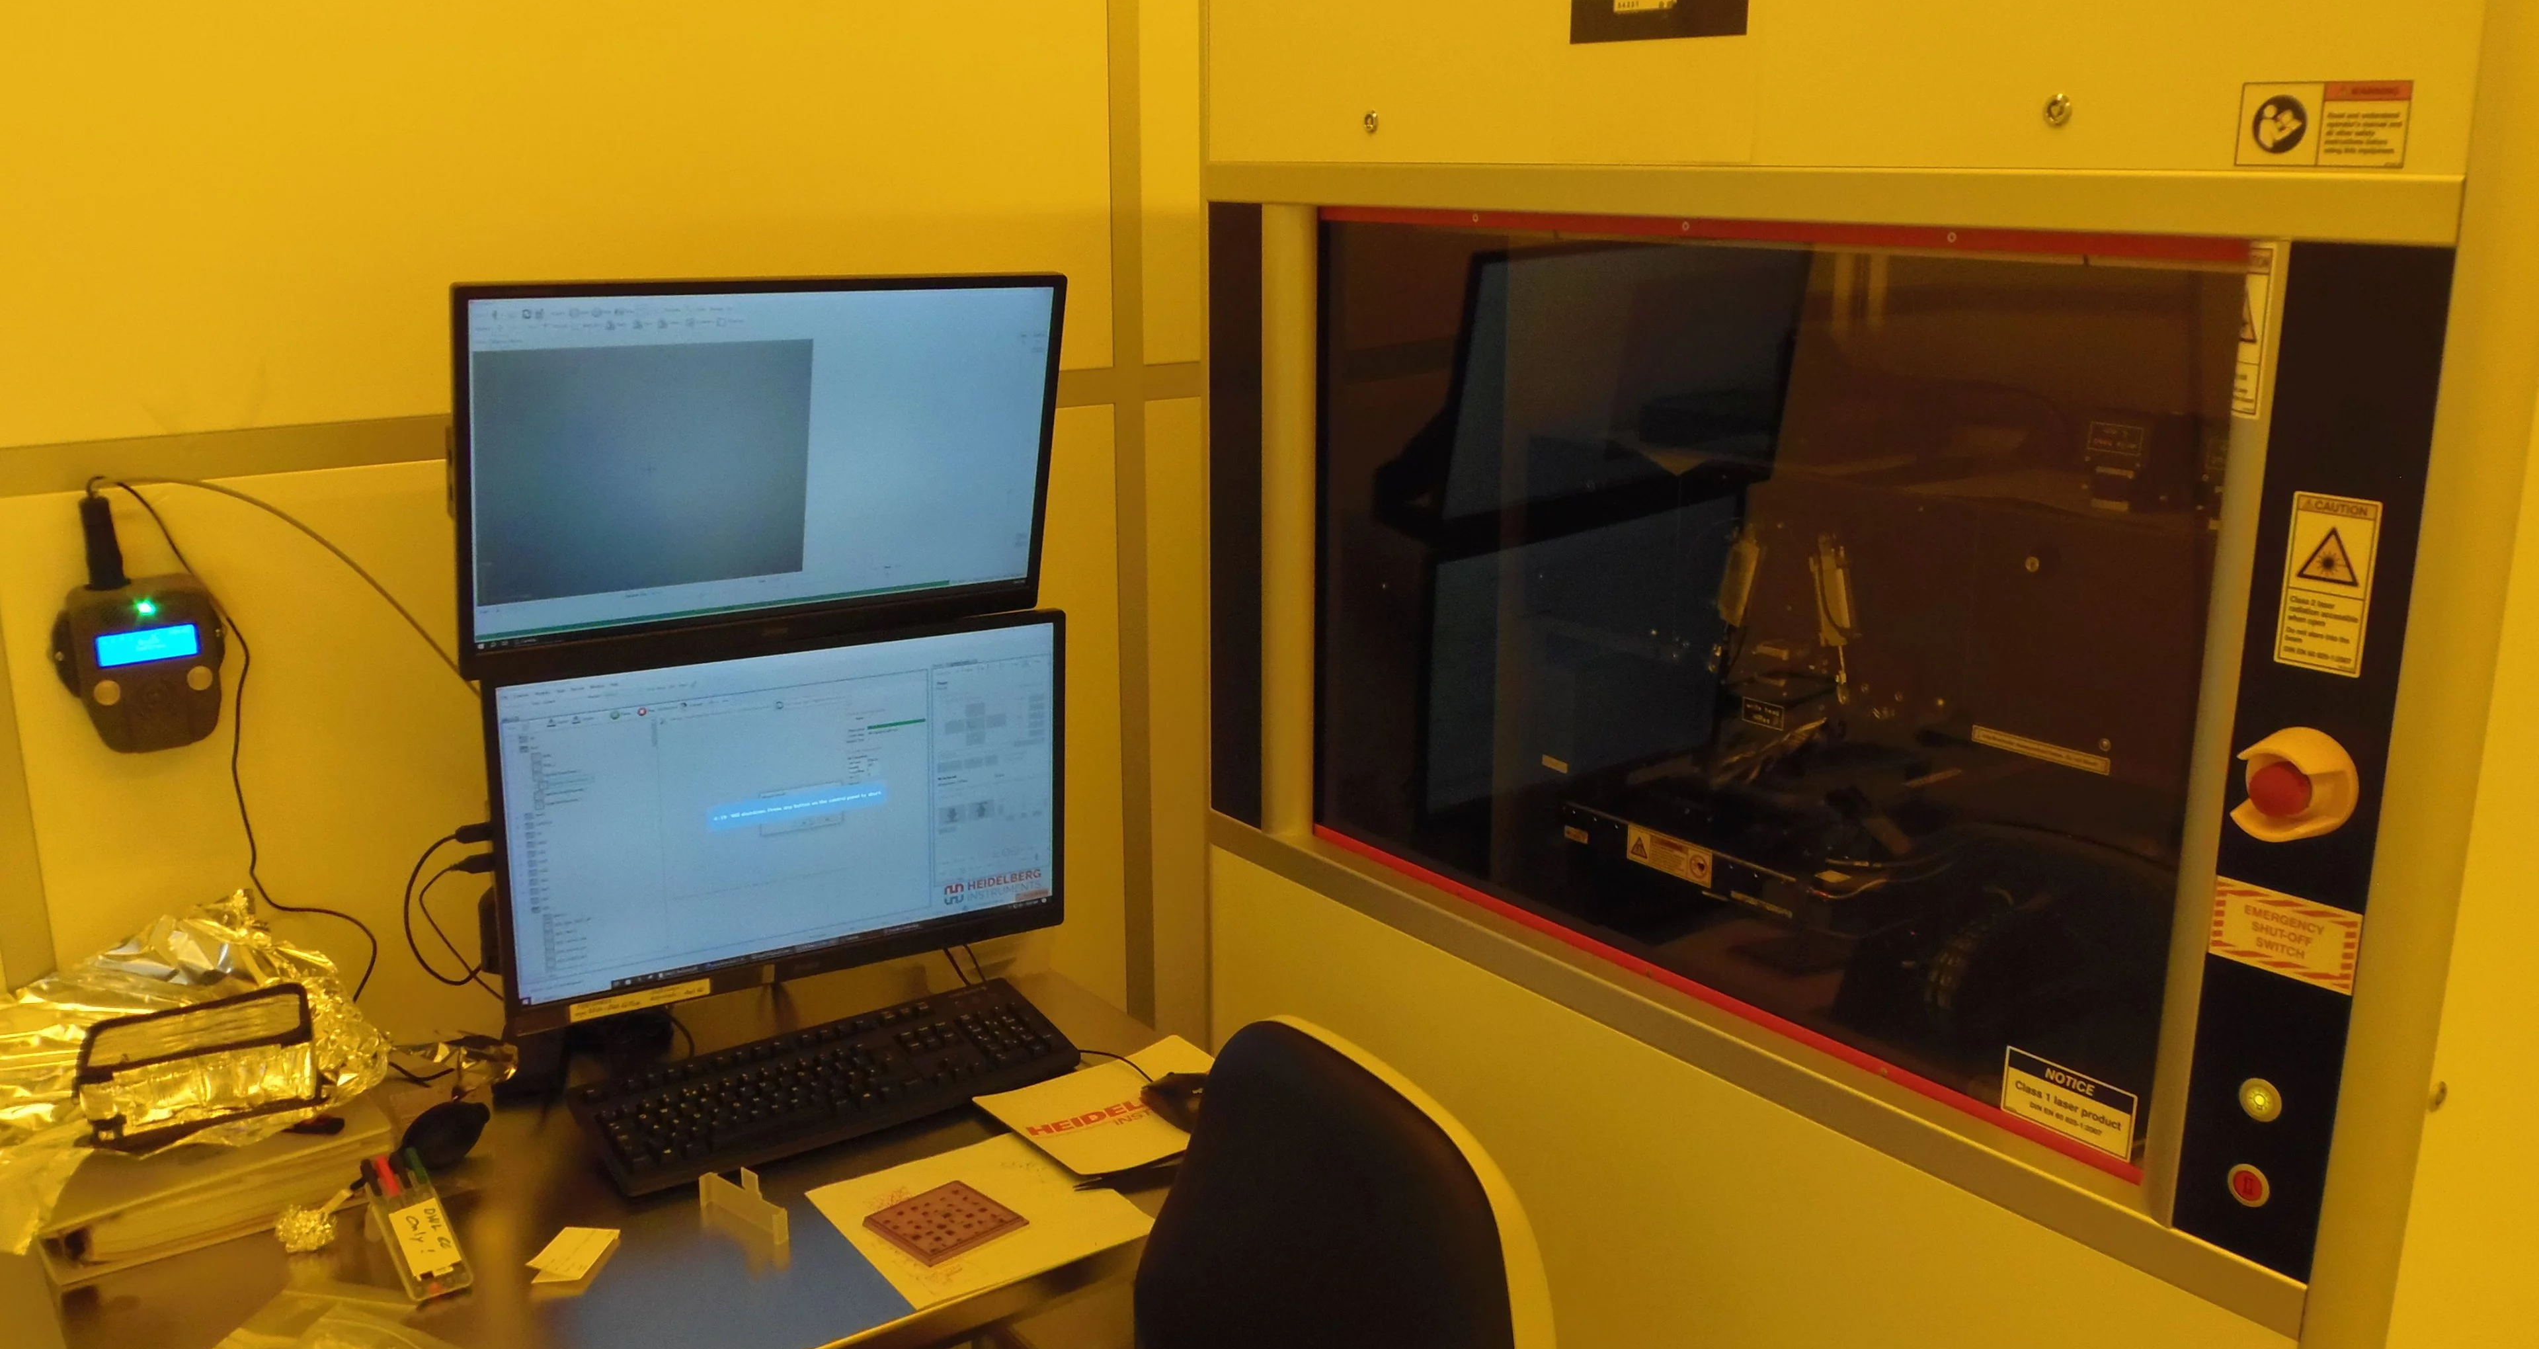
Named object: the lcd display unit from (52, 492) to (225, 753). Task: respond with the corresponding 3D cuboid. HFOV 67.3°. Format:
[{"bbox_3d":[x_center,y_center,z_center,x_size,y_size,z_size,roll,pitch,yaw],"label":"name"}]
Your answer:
[{"bbox_3d":[-0.919,-0.042,1.550,0.118,0.205,0.060,-10,18,-32],"label":"lcd display unit"}]

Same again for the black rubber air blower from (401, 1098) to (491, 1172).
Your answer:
[{"bbox_3d":[-0.746,0.417,1.712,0.057,0.057,0.120,5,16,19],"label":"black rubber air blower"}]

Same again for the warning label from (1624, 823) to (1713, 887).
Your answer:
[{"bbox_3d":[0.399,0.180,1.899,0.004,0.039,0.107,-12,19,-37],"label":"warning label"}]

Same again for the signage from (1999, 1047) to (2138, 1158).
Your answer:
[{"bbox_3d":[0.608,0.327,1.452,0.004,0.054,0.105,-12,19,-37],"label":"signage"}]

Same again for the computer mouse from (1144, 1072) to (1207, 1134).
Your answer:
[{"bbox_3d":[-0.063,0.403,1.827,0.113,0.038,0.063,14,20,41],"label":"computer mouse"}]

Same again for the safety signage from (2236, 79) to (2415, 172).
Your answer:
[{"bbox_3d":[0.642,-0.335,1.163,0.004,0.050,0.100,-12,19,-37],"label":"safety signage"}]

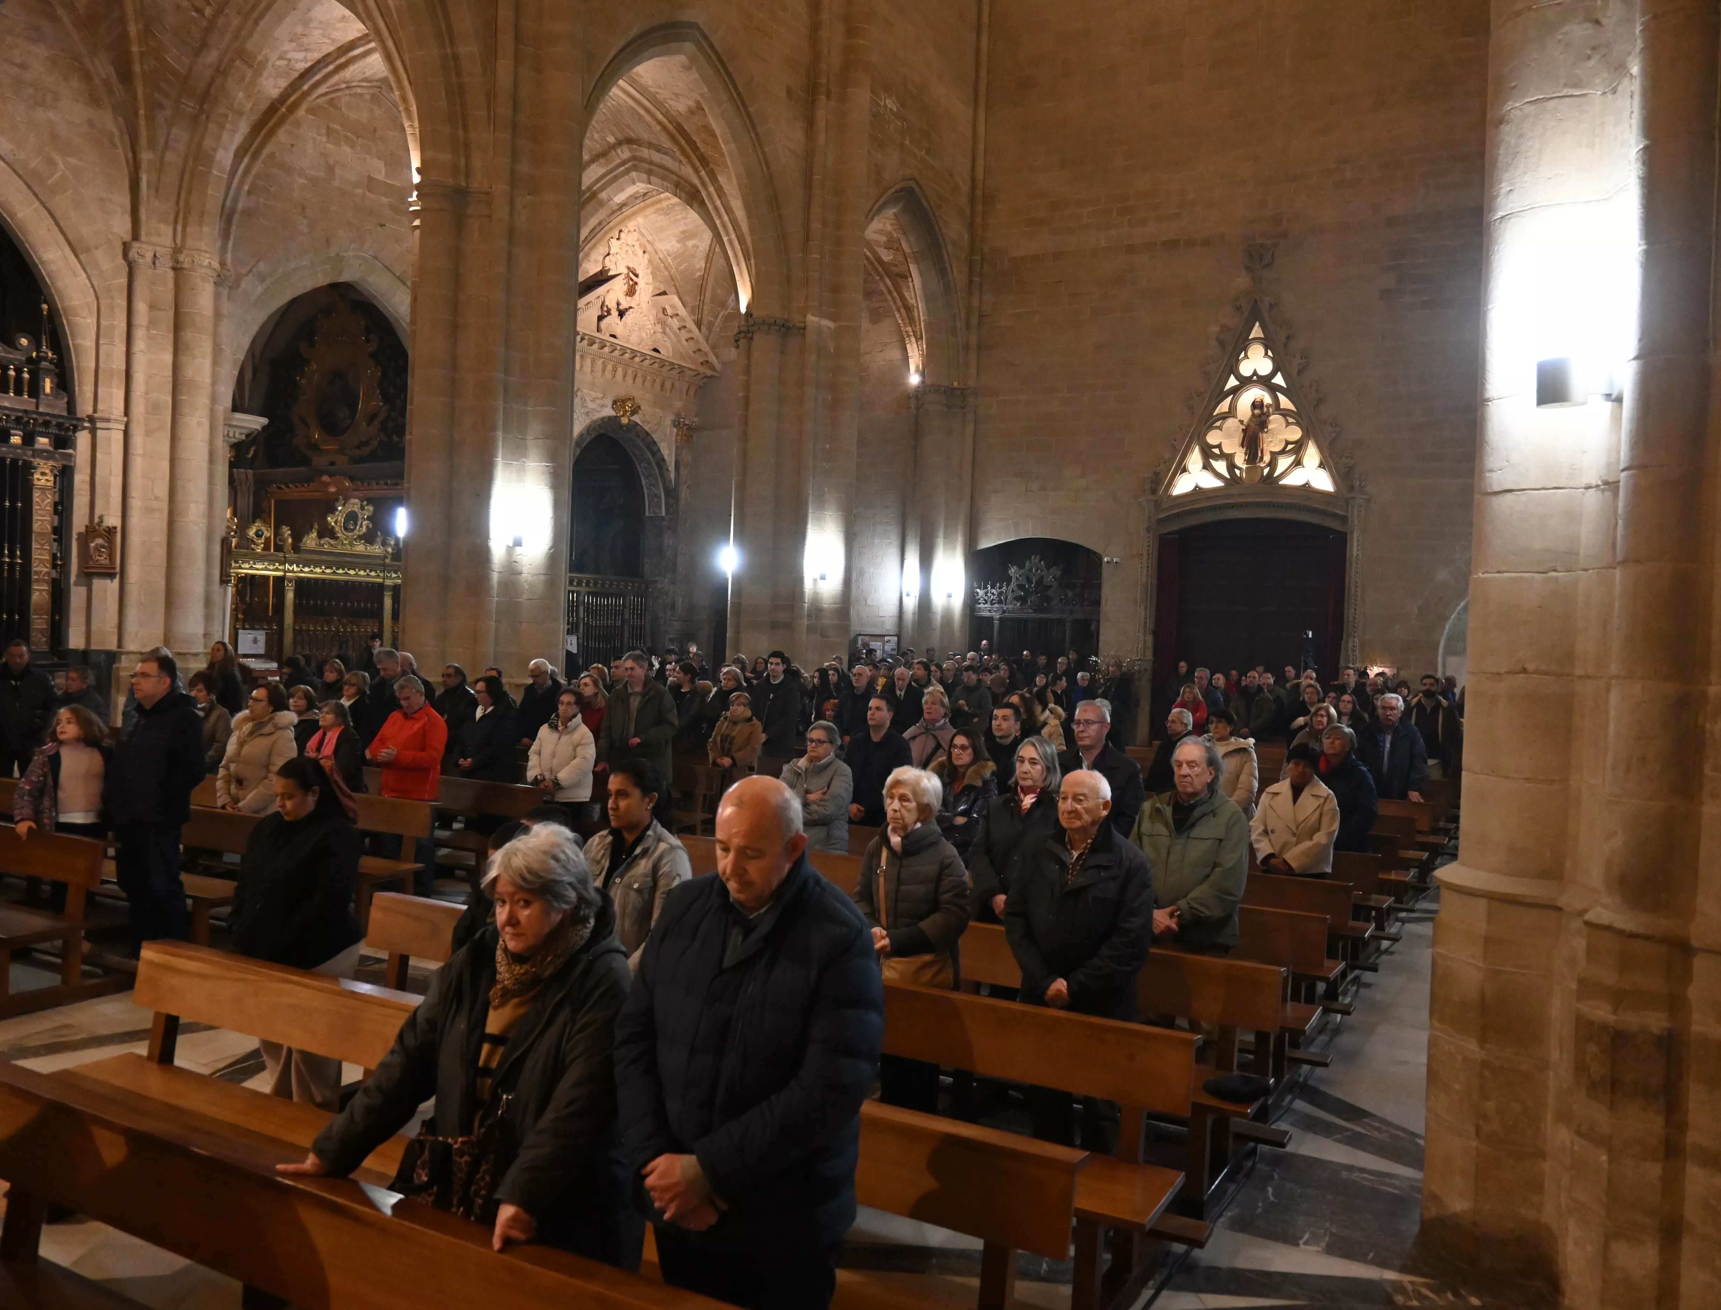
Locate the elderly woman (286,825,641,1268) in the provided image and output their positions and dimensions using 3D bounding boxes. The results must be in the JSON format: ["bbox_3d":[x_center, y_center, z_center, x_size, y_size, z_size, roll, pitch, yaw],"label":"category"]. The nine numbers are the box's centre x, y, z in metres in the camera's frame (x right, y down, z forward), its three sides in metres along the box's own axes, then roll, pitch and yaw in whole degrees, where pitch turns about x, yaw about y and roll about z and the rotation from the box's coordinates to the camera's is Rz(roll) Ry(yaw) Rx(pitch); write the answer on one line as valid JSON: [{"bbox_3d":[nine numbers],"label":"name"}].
[{"bbox_3d":[-0.827,1.200,3.001,0.629,1.570,0.610,2,1,27],"label":"elderly woman"}]

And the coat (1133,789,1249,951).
[{"bbox_3d":[1.366,0.895,5.436,0.500,0.670,0.350,2,1,24],"label":"coat"}]

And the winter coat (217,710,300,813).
[{"bbox_3d":[-3.782,0.756,8.217,0.480,0.820,0.350,2,1,30],"label":"winter coat"}]

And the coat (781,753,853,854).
[{"bbox_3d":[-0.247,0.949,7.589,0.480,0.760,0.340,2,1,27],"label":"coat"}]

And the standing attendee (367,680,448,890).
[{"bbox_3d":[-3.308,0.981,9.584,0.544,1.673,0.416,2,1,30],"label":"standing attendee"}]

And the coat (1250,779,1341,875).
[{"bbox_3d":[2.447,0.956,7.376,0.505,0.549,0.366,2,0,22],"label":"coat"}]

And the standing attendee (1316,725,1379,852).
[{"bbox_3d":[3.099,1.250,8.465,0.500,1.600,0.380,2,1,27],"label":"standing attendee"}]

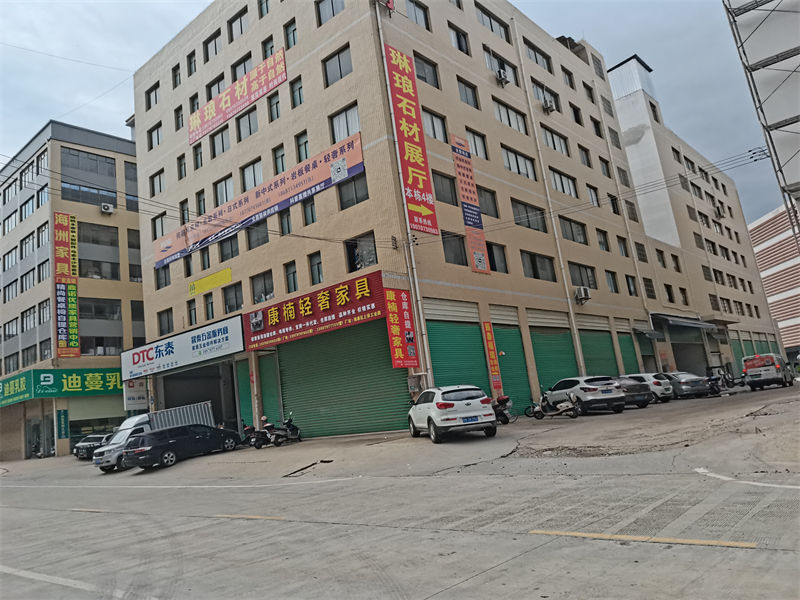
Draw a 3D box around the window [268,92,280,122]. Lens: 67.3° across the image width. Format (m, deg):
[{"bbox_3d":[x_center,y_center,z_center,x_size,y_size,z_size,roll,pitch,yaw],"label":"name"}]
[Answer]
[{"bbox_3d":[-6.369,-9.902,30.910,0.909,1.463,0.200,-15,-13,38],"label":"window"}]

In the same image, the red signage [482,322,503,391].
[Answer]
[{"bbox_3d":[4.340,2.565,27.825,0.060,3.150,0.650,-17,-14,39],"label":"red signage"}]

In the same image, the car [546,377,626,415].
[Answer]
[{"bbox_3d":[8.051,4.267,26.586,1.830,1.600,4.380,-6,-11,-11],"label":"car"}]

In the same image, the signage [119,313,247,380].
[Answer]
[{"bbox_3d":[-13.235,3.044,35.578,13.363,1.872,0.250,-17,-14,38],"label":"signage"}]

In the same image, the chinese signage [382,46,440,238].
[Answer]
[{"bbox_3d":[0.585,-7.247,26.990,0.120,8.736,2.059,-15,-13,38],"label":"chinese signage"}]

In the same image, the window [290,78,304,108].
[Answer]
[{"bbox_3d":[-5.032,-10.230,29.800,0.850,1.500,0.200,-16,-14,37],"label":"window"}]

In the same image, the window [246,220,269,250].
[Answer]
[{"bbox_3d":[-7.341,-3.477,31.279,1.850,1.484,0.200,-15,-13,38],"label":"window"}]

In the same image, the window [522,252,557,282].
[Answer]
[{"bbox_3d":[7.958,-1.871,34.145,0.150,1.498,3.817,-17,-15,39],"label":"window"}]

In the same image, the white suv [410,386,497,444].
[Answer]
[{"bbox_3d":[1.520,3.470,18.950,1.855,1.640,4.440,-5,-9,-13],"label":"white suv"}]

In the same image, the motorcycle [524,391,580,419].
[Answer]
[{"bbox_3d":[6.118,4.183,23.919,1.800,1.120,0.700,-12,-12,20],"label":"motorcycle"}]

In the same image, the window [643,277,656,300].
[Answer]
[{"bbox_3d":[19.798,-0.912,47.598,0.150,1.580,2.072,-17,-15,39],"label":"window"}]

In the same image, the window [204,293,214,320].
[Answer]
[{"bbox_3d":[-11.343,0.393,35.923,0.865,1.531,0.150,-16,-14,39],"label":"window"}]

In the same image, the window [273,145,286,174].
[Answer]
[{"bbox_3d":[-6.247,-7.213,31.009,0.854,1.449,0.150,-17,-14,38],"label":"window"}]

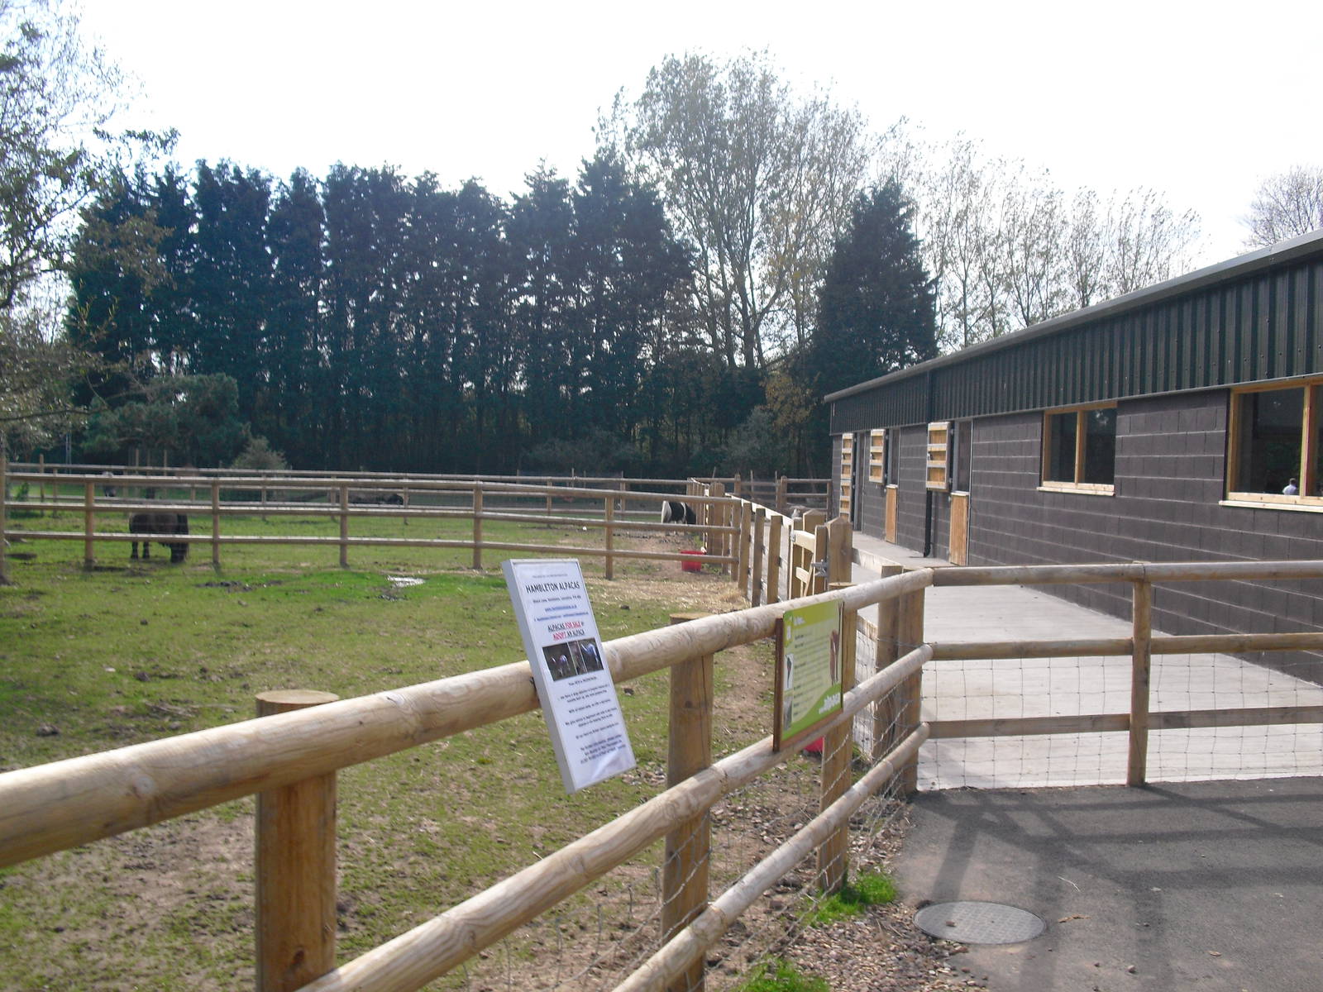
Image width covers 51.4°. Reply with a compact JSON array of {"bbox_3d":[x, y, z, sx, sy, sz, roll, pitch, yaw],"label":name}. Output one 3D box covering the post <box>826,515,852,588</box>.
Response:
[{"bbox_3d":[1.134,0.771,8.800,0.145,1.270,0.145,2,2,-1],"label":"post"}]

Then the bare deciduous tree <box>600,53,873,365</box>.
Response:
[{"bbox_3d":[3.806,-11.056,68.000,13.200,21.900,12.000,2,2,0],"label":"bare deciduous tree"}]

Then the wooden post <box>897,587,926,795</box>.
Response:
[{"bbox_3d":[1.225,0.919,6.780,0.110,1.110,0.110,1,2,-14],"label":"wooden post"}]

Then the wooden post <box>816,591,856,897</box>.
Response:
[{"bbox_3d":[0.658,0.902,5.150,0.105,1.150,0.105,2,2,20],"label":"wooden post"}]

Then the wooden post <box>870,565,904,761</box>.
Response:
[{"bbox_3d":[1.133,0.908,6.920,0.110,1.110,0.110,2,2,-1],"label":"wooden post"}]

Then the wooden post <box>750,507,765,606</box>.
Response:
[{"bbox_3d":[1.066,0.687,15.100,0.100,1.090,0.100,2,2,-1],"label":"wooden post"}]

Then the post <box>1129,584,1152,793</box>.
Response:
[{"bbox_3d":[2.460,0.918,7.080,0.095,1.150,0.095,1,2,-14],"label":"post"}]

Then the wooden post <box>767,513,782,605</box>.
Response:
[{"bbox_3d":[1.092,0.740,13.300,0.105,1.090,0.105,2,2,-1],"label":"wooden post"}]

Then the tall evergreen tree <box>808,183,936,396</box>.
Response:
[{"bbox_3d":[9.172,-6.700,60.000,5.600,14.000,5.500,2,2,0],"label":"tall evergreen tree"}]

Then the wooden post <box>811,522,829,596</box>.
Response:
[{"bbox_3d":[1.029,0.770,8.950,0.090,1.170,0.090,2,2,-1],"label":"wooden post"}]

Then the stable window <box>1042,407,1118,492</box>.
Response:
[{"bbox_3d":[5.066,-0.565,16.820,0.130,1.050,2.850,2,2,-1],"label":"stable window"}]

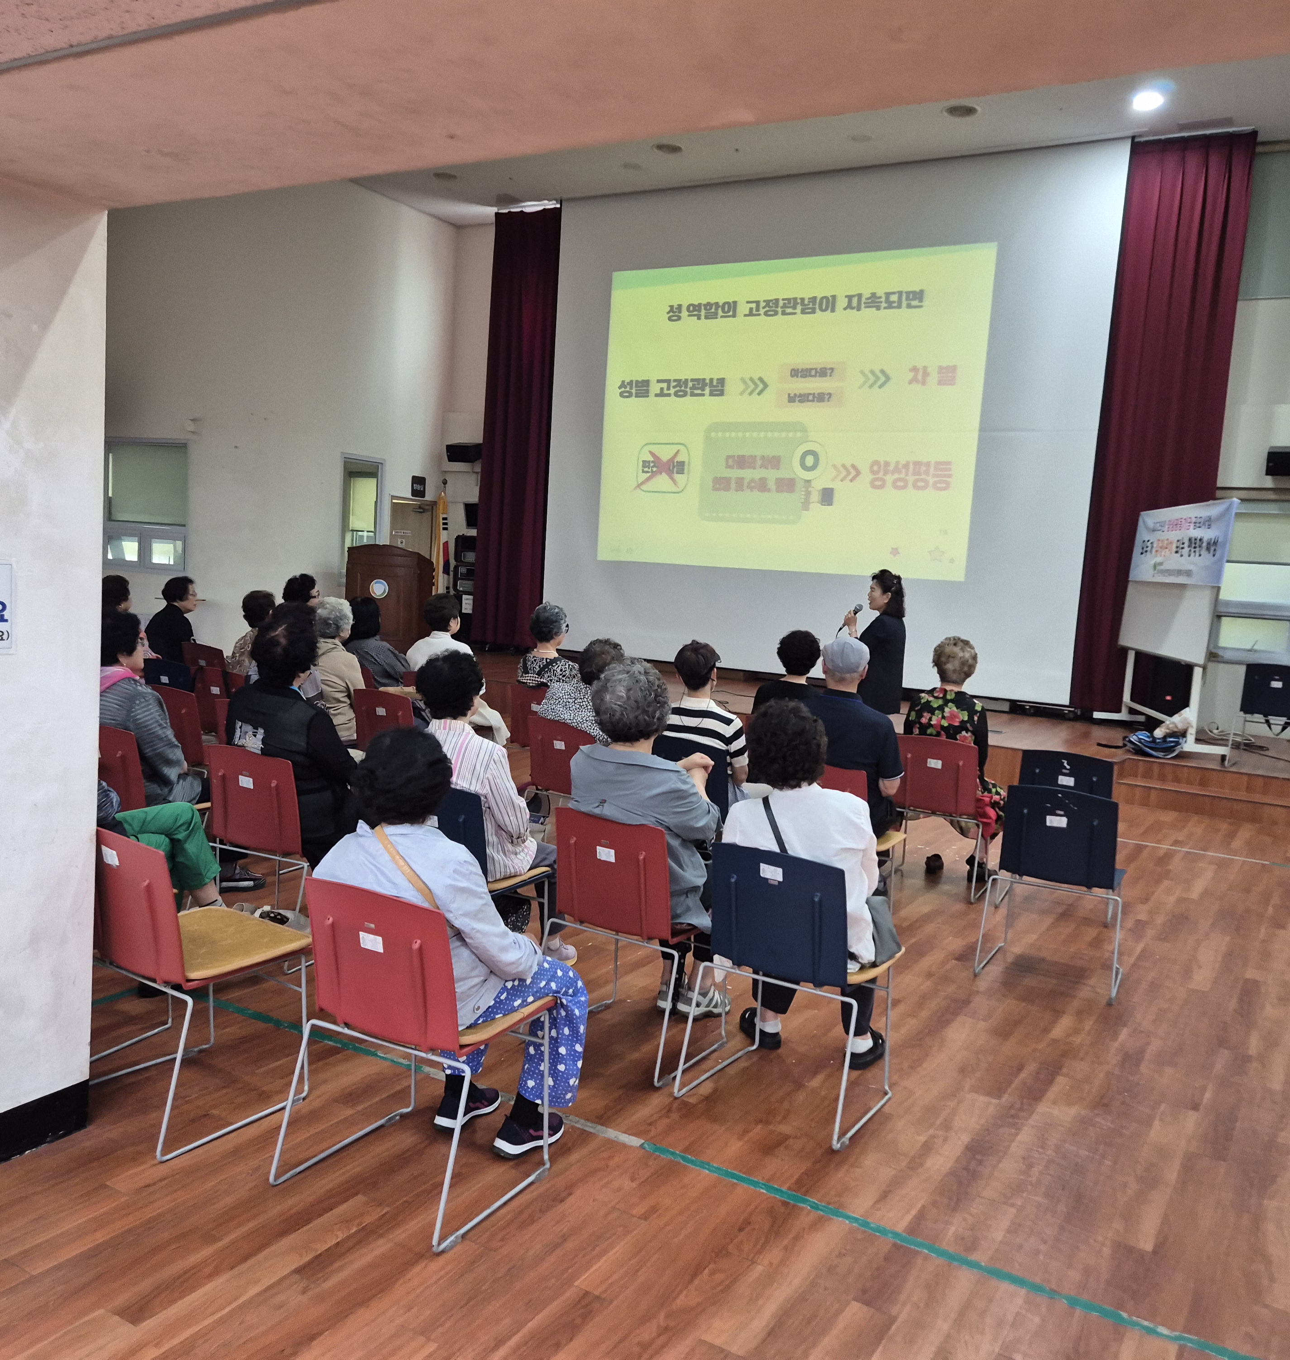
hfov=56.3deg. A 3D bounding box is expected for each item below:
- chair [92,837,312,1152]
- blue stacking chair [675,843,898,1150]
[{"bbox_3d":[-1.290,0.797,3.415,0.515,0.800,0.510,8,7,36],"label":"chair"},{"bbox_3d":[0.476,0.882,3.690,0.515,0.800,0.510,7,7,32],"label":"blue stacking chair"}]

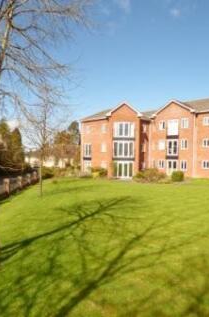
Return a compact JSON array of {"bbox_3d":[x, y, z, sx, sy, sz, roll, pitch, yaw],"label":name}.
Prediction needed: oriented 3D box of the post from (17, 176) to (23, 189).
[{"bbox_3d":[-6.636,1.912,19.300,0.360,1.020,0.360,0,2,-7],"label":"post"}]

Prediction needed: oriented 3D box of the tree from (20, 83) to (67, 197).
[{"bbox_3d":[-3.396,-1.058,13.600,2.700,6.350,2.700,0,2,-7],"label":"tree"}]

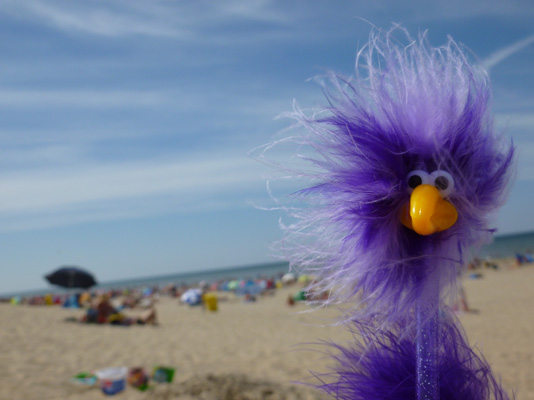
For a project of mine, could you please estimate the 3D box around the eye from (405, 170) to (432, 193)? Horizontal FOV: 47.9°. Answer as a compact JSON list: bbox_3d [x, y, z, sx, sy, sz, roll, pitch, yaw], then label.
[{"bbox_3d":[0.061,-0.007,0.242,0.010,0.010,0.007,-2,-2,22],"label":"eye"}]

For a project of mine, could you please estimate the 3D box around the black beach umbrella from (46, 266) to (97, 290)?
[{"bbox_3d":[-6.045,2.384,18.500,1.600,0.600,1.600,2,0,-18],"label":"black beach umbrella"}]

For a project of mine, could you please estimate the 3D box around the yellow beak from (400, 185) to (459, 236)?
[{"bbox_3d":[0.064,0.004,0.238,0.022,0.021,0.017,-2,-2,24],"label":"yellow beak"}]

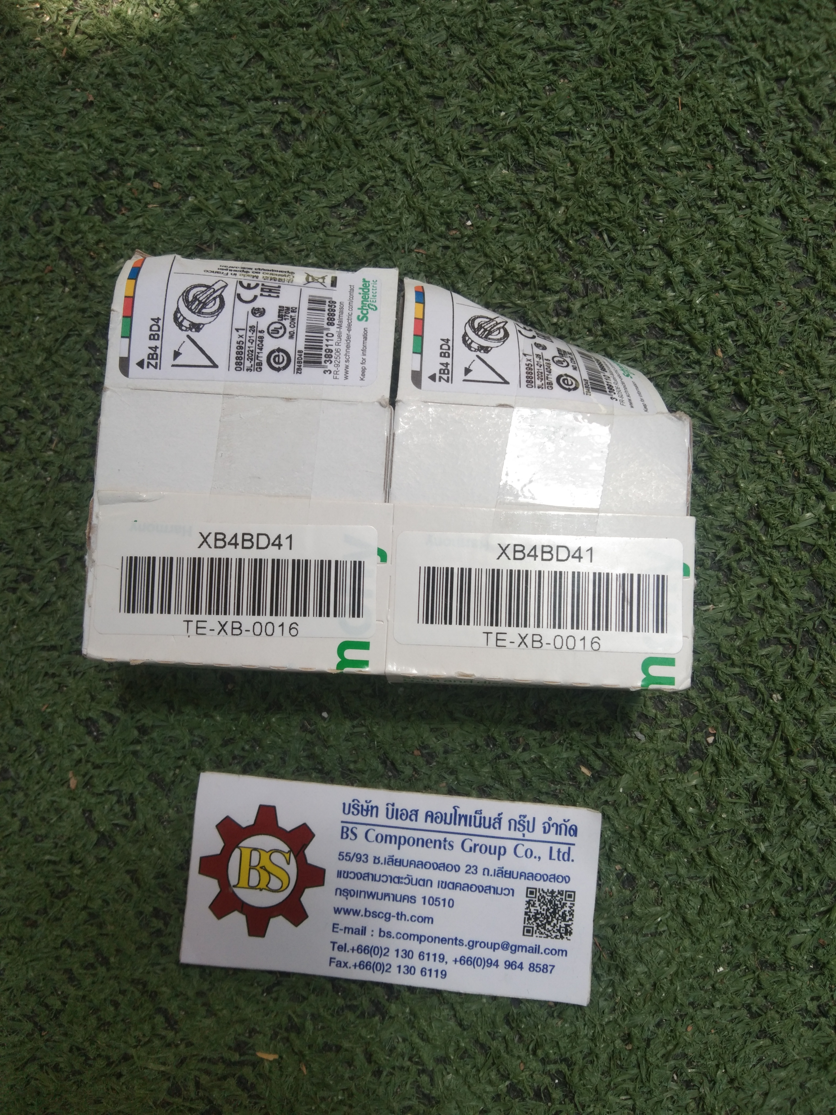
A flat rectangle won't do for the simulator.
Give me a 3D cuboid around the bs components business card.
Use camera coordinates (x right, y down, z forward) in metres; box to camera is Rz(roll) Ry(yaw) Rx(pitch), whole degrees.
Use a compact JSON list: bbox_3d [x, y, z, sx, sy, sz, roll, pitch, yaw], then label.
[{"bbox_3d":[-0.006,0.073,0.214,0.090,0.001,0.042,5,85,3],"label":"bs components business card"}]

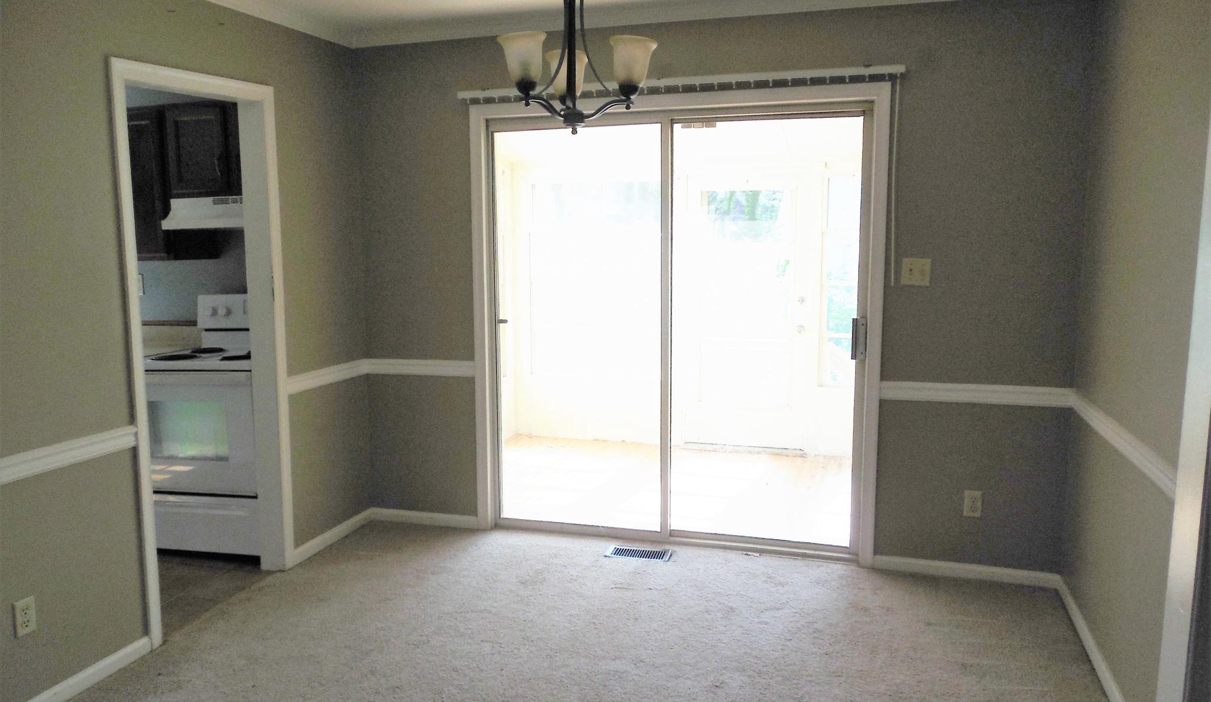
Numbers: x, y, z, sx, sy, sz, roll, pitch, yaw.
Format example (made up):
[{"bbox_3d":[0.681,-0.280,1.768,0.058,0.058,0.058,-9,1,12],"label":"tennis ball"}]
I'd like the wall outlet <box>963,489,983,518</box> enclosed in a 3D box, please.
[{"bbox_3d":[1.570,0.652,3.739,0.071,0.115,0.010,2,8,18],"label":"wall outlet"}]

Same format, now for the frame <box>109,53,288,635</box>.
[{"bbox_3d":[-1.590,-0.018,3.468,0.140,2.100,0.810,2,8,18],"label":"frame"}]

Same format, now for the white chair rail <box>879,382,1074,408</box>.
[{"bbox_3d":[1.544,0.184,3.674,0.750,0.078,0.022,2,8,18],"label":"white chair rail"}]

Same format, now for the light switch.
[{"bbox_3d":[1.314,-0.332,3.689,0.117,0.115,0.010,2,8,18],"label":"light switch"}]

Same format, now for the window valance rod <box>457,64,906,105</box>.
[{"bbox_3d":[0.261,-1.166,3.870,2.020,0.065,0.060,2,8,18],"label":"window valance rod"}]

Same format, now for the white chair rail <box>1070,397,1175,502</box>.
[{"bbox_3d":[1.681,0.285,2.912,0.022,0.078,1.380,2,8,18],"label":"white chair rail"}]

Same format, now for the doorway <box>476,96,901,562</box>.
[{"bbox_3d":[0.278,-0.110,4.080,1.930,2.100,0.100,2,8,18],"label":"doorway"}]

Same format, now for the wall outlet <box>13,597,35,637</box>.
[{"bbox_3d":[-1.812,0.830,2.734,0.010,0.115,0.071,2,8,18],"label":"wall outlet"}]

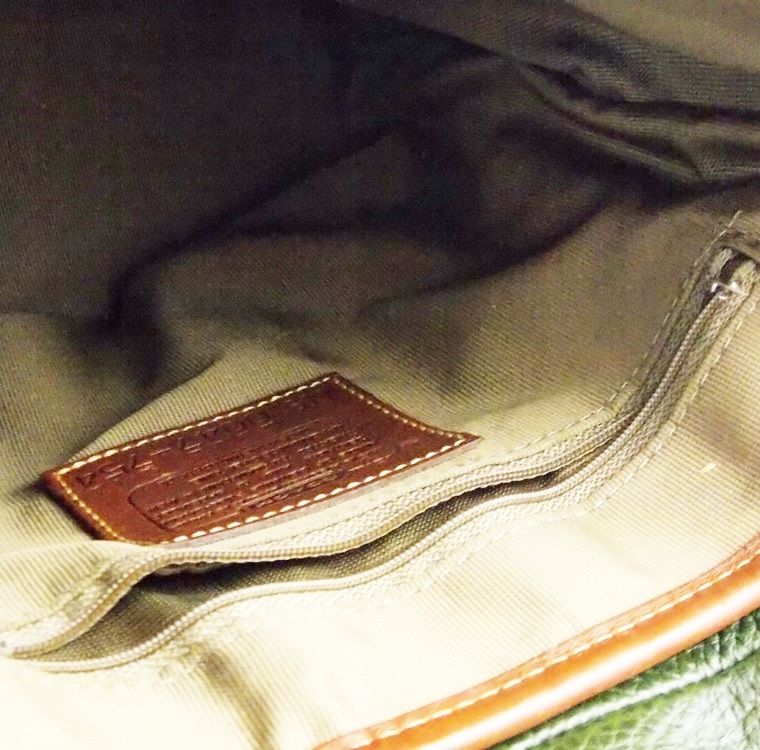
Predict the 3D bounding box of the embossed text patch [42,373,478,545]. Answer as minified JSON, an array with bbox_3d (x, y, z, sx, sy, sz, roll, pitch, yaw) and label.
[{"bbox_3d":[-0.027,0.019,0.288,0.080,0.006,0.056,-18,25,-29],"label":"embossed text patch"}]

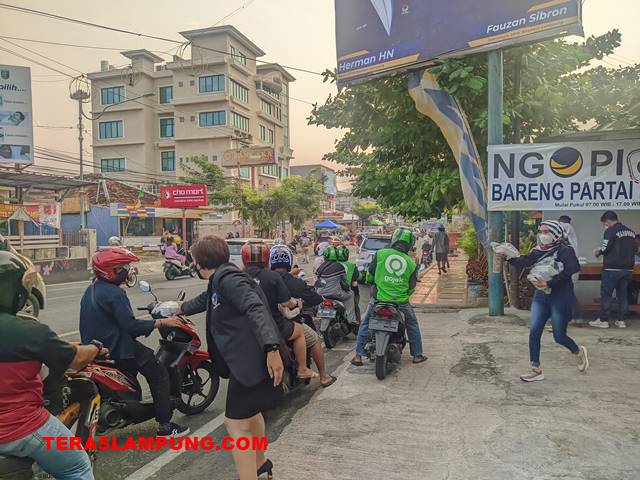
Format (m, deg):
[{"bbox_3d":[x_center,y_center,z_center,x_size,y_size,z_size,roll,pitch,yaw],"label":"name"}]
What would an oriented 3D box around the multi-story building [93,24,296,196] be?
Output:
[{"bbox_3d":[-13.509,-9.911,55.875,16.000,21.000,18.000,0,2,17],"label":"multi-story building"}]

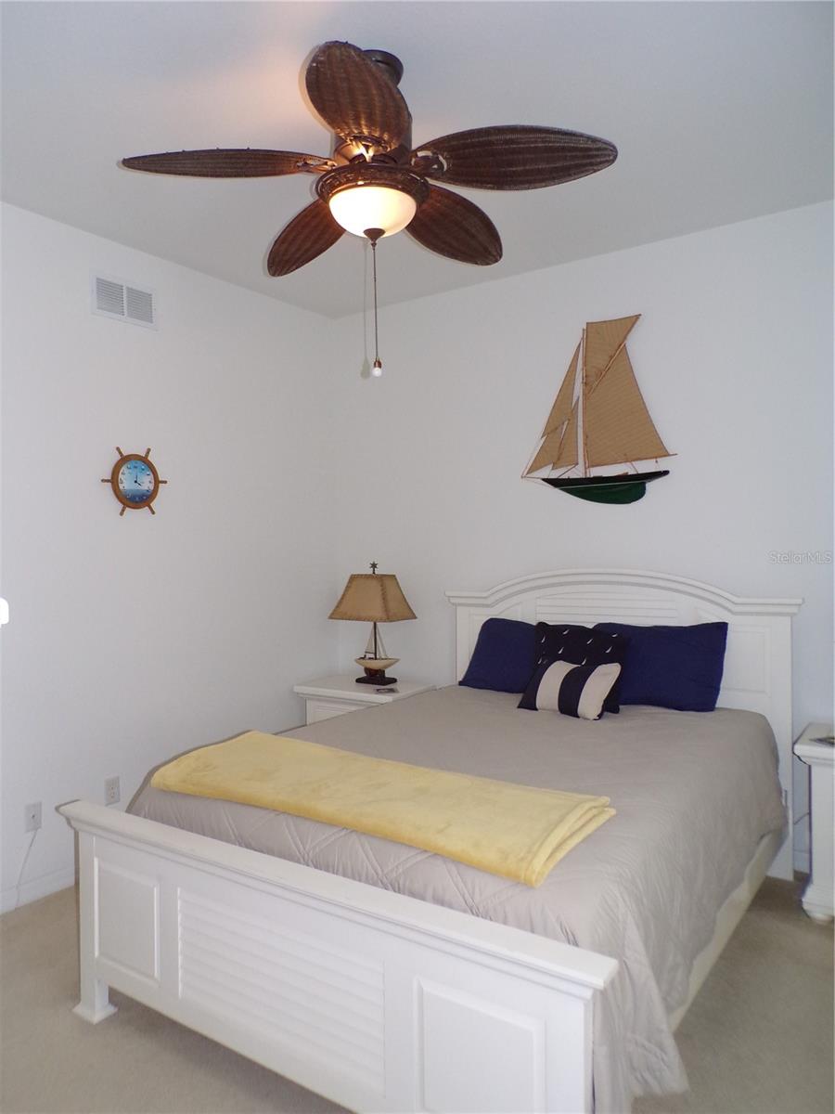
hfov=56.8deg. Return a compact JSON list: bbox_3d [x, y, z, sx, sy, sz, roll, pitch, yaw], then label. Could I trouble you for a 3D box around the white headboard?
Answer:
[{"bbox_3d":[0.875,0.690,3.604,1.660,1.265,0.115,0,1,35],"label":"white headboard"}]

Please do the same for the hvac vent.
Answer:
[{"bbox_3d":[-1.291,-1.126,3.415,0.016,0.180,0.335,0,1,35],"label":"hvac vent"}]

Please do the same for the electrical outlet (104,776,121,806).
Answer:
[{"bbox_3d":[-1.324,1.021,3.358,0.010,0.113,0.070,0,1,35],"label":"electrical outlet"}]

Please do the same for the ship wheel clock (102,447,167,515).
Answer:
[{"bbox_3d":[-1.247,-0.331,3.452,0.040,0.303,0.338,0,1,35],"label":"ship wheel clock"}]

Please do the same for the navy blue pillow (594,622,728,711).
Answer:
[{"bbox_3d":[1.020,0.457,3.331,0.595,0.390,0.180,0,-16,35],"label":"navy blue pillow"}]

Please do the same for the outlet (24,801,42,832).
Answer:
[{"bbox_3d":[-1.523,1.037,3.070,0.010,0.112,0.070,0,1,35],"label":"outlet"}]

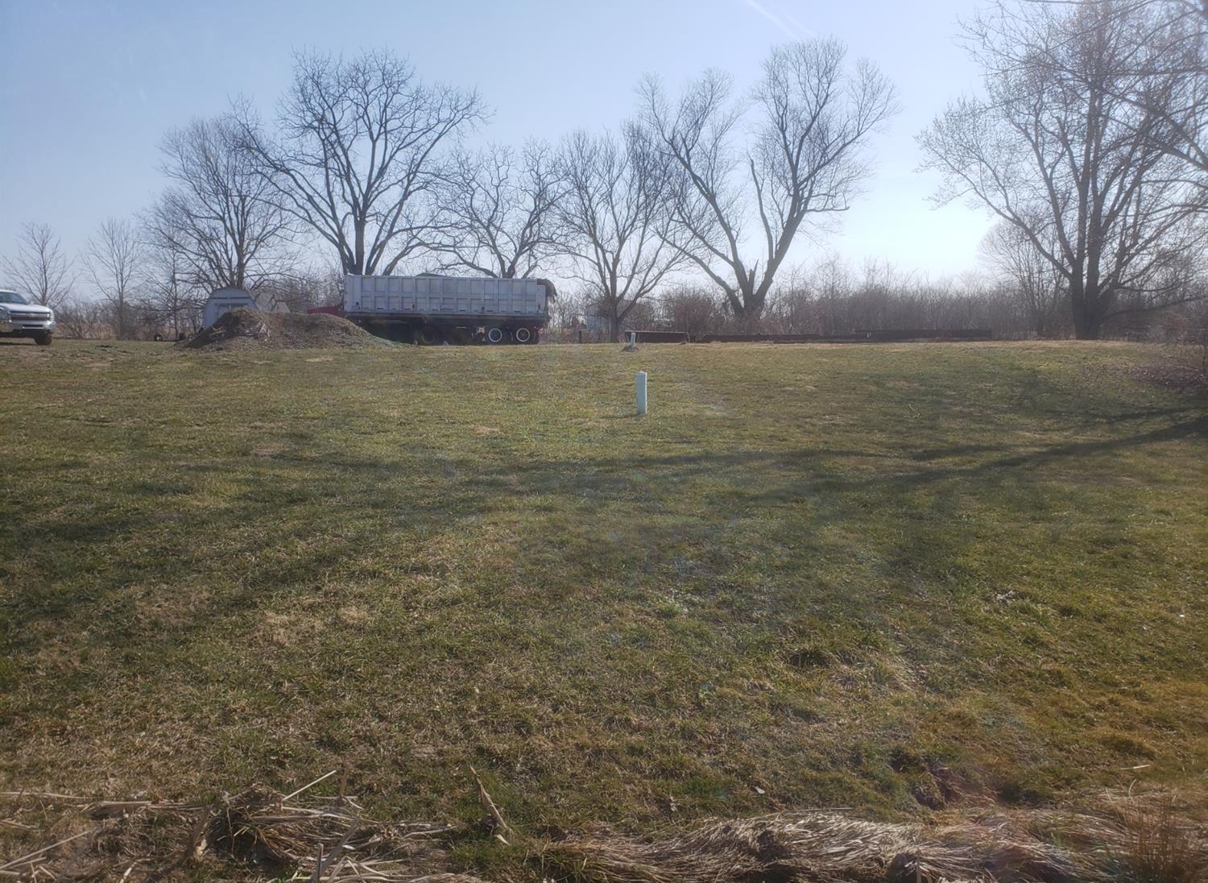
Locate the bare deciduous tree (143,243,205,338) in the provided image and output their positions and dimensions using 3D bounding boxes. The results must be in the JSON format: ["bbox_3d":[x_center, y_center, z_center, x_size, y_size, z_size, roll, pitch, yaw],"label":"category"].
[{"bbox_3d":[-27.008,-9.350,56.629,3.830,5.935,3.638,-3,8,-25],"label":"bare deciduous tree"}]

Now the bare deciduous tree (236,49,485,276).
[{"bbox_3d":[-13.862,-13.618,50.990,13.953,16.163,11.860,-1,7,-15],"label":"bare deciduous tree"}]

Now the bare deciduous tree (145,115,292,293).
[{"bbox_3d":[-24.175,-13.158,56.149,9.055,13.612,8.603,-2,8,-23],"label":"bare deciduous tree"}]

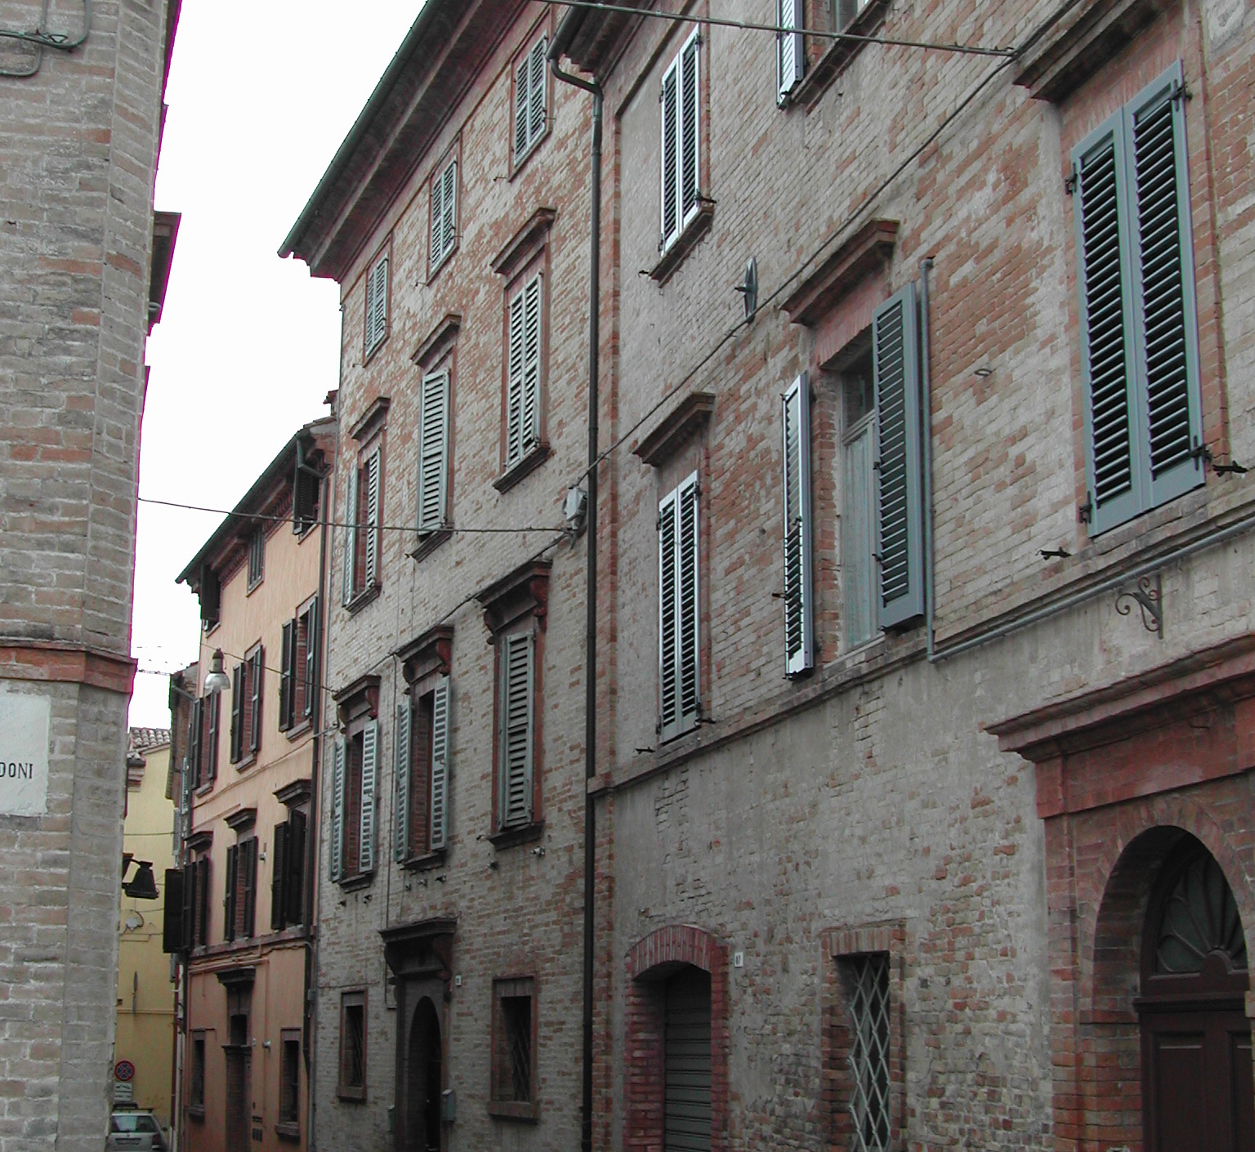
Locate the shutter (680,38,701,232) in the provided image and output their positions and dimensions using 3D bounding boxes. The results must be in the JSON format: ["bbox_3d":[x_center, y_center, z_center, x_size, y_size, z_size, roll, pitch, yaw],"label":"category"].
[{"bbox_3d":[0.528,-3.628,16.524,0.055,1.639,0.485,4,-14,-16],"label":"shutter"}]

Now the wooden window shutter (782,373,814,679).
[{"bbox_3d":[1.124,-0.322,13.435,0.055,1.959,0.485,3,-13,-9],"label":"wooden window shutter"}]

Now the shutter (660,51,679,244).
[{"bbox_3d":[0.389,-3.514,16.974,0.055,1.639,0.485,4,-14,-16],"label":"shutter"}]

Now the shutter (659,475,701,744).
[{"bbox_3d":[0.426,0.264,15.855,0.055,1.998,0.965,4,-14,-16],"label":"shutter"}]

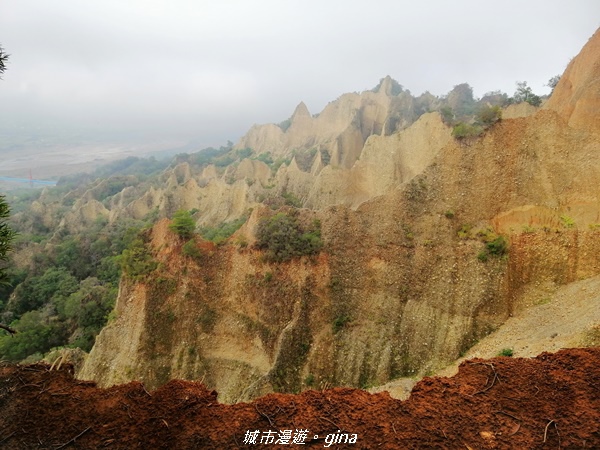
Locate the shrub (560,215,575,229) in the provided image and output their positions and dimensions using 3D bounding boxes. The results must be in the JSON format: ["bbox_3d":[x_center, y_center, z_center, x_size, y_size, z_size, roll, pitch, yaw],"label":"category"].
[{"bbox_3d":[26.540,-0.347,44.716,1.389,1.281,1.111,8,16,30],"label":"shrub"}]

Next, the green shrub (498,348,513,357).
[{"bbox_3d":[18.080,11.217,39.652,1.230,0.650,0.950,7,16,26],"label":"green shrub"}]

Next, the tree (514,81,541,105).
[{"bbox_3d":[36.934,-21.443,73.492,4.566,4.154,4.109,7,15,25],"label":"tree"}]

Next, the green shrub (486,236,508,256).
[{"bbox_3d":[20.450,2.226,46.667,2.278,1.829,1.936,6,15,24],"label":"green shrub"}]

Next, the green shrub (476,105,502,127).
[{"bbox_3d":[26.356,-15.310,63.016,3.915,3.065,3.328,6,15,21],"label":"green shrub"}]

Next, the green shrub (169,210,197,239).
[{"bbox_3d":[-14.127,-0.060,54.189,3.367,3.026,3.030,-4,14,-15],"label":"green shrub"}]

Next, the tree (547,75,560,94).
[{"bbox_3d":[40.767,-22.287,71.493,2.776,3.092,2.776,7,16,27],"label":"tree"}]

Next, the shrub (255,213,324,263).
[{"bbox_3d":[-1.351,1.469,52.962,7.991,5.231,5.194,0,14,-1],"label":"shrub"}]

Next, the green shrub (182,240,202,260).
[{"bbox_3d":[-12.741,3.022,53.418,2.370,2.112,2.015,-3,14,-14],"label":"green shrub"}]

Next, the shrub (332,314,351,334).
[{"bbox_3d":[4.657,11.165,50.573,2.020,2.024,1.616,1,14,6],"label":"shrub"}]

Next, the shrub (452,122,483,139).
[{"bbox_3d":[22.560,-12.728,60.704,4.041,2.088,3.233,5,15,19],"label":"shrub"}]

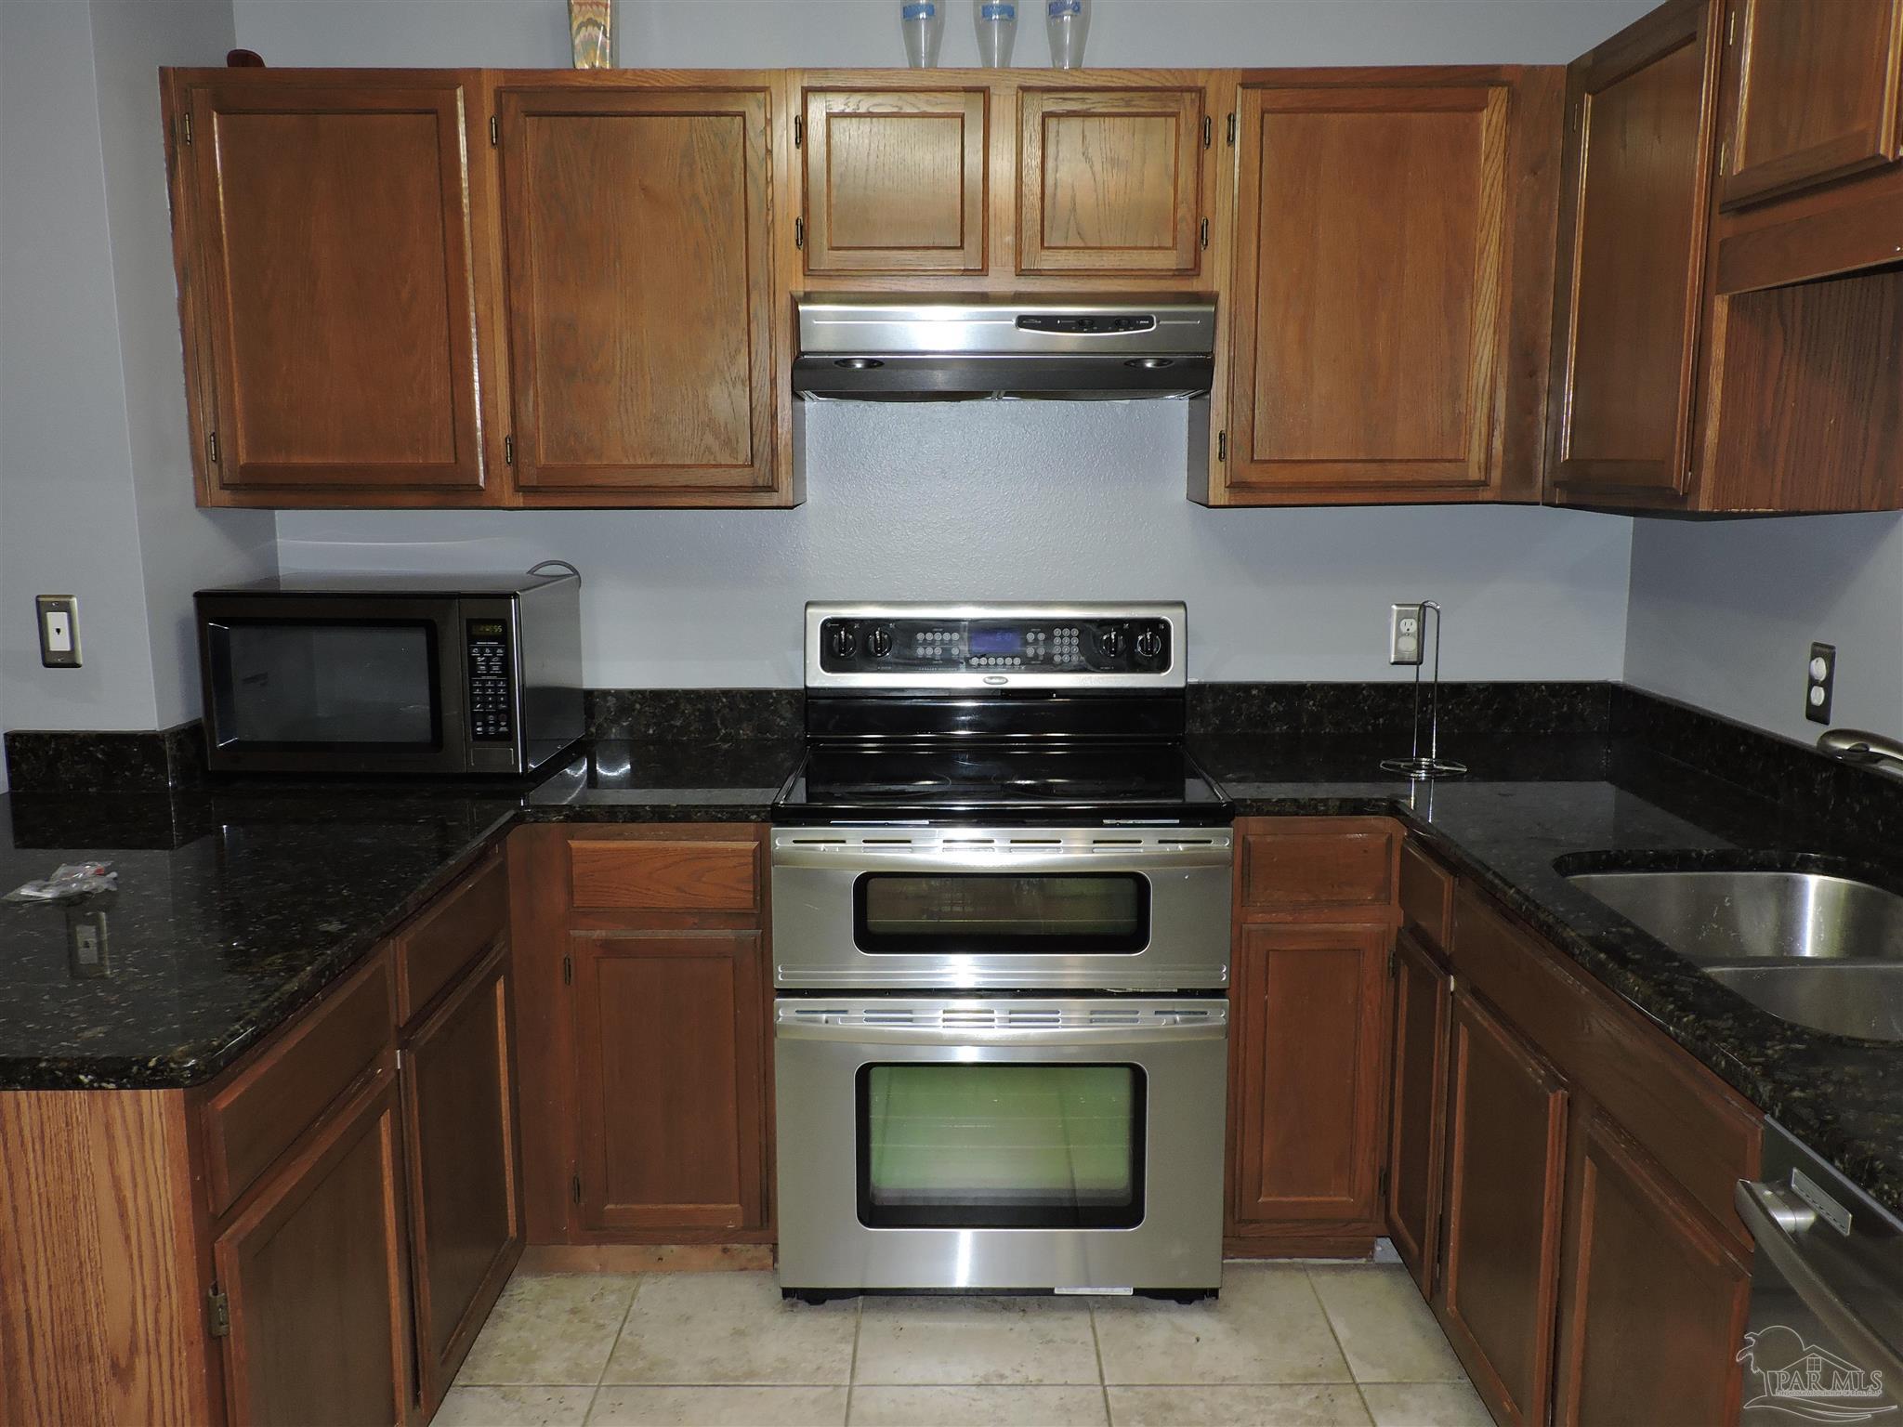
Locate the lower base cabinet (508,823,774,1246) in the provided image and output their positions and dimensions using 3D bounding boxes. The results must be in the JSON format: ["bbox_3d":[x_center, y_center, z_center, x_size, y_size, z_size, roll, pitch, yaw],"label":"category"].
[{"bbox_3d":[-0.531,0.537,2.960,0.465,0.825,0.630,0,10,0],"label":"lower base cabinet"}]

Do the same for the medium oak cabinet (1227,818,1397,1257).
[{"bbox_3d":[0.624,0.542,2.965,0.305,0.845,0.630,0,10,0],"label":"medium oak cabinet"}]

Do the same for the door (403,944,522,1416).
[{"bbox_3d":[-0.749,0.688,2.366,0.020,0.550,0.480,0,10,0],"label":"door"}]

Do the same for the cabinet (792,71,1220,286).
[{"bbox_3d":[0.092,-0.964,2.862,0.765,0.382,0.330,0,10,0],"label":"cabinet"}]

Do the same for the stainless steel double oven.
[{"bbox_3d":[0.086,0.413,2.888,0.758,1.189,0.695,0,10,0],"label":"stainless steel double oven"}]

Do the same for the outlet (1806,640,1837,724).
[{"bbox_3d":[1.386,-0.047,2.458,0.008,0.120,0.073,0,10,0],"label":"outlet"}]

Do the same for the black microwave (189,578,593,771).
[{"bbox_3d":[-1.043,-0.082,2.931,0.572,0.330,0.395,0,10,2],"label":"black microwave"}]

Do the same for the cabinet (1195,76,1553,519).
[{"bbox_3d":[0.773,-0.780,2.895,0.610,0.760,0.330,0,10,0],"label":"cabinet"}]

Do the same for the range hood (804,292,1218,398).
[{"bbox_3d":[0.093,-0.676,2.842,0.758,0.179,0.465,0,10,0],"label":"range hood"}]

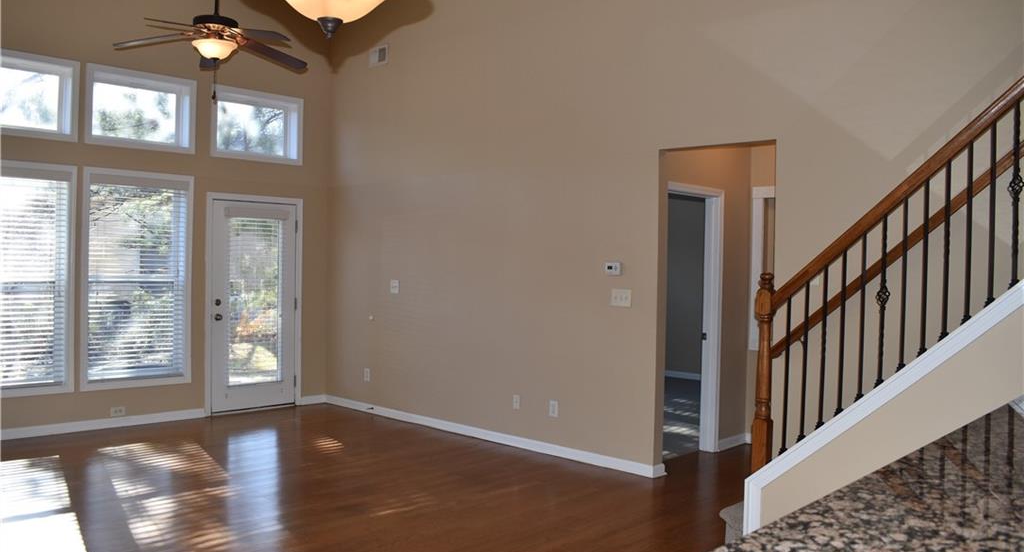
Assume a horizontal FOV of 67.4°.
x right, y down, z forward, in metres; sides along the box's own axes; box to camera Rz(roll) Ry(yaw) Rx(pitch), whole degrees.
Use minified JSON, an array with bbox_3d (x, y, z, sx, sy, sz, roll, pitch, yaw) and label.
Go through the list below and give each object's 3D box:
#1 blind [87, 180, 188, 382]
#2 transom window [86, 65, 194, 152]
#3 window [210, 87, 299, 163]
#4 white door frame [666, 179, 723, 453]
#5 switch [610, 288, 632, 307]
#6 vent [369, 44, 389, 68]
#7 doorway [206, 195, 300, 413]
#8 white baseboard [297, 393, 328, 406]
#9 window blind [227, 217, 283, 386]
[{"bbox_3d":[-3.321,0.030,6.840,0.055,1.771,0.835,1,1,43],"label":"blind"},{"bbox_3d":[-3.305,-1.467,6.856,0.110,0.680,0.942,1,1,43],"label":"transom window"},{"bbox_3d":[-2.542,-1.492,7.663,0.110,0.705,0.988,1,1,43],"label":"window"},{"bbox_3d":[1.333,0.370,5.891,0.130,2.098,0.953,1,1,43],"label":"white door frame"},{"bbox_3d":[0.791,0.165,5.567,0.177,0.130,0.008,1,1,43],"label":"switch"},{"bbox_3d":[-1.318,-2.167,7.566,0.324,0.184,0.020,1,1,43],"label":"vent"},{"bbox_3d":[-2.575,0.274,7.677,0.110,2.136,1.025,1,1,43],"label":"doorway"},{"bbox_3d":[-2.106,1.302,8.110,0.016,0.083,0.285,1,1,43],"label":"white baseboard"},{"bbox_3d":[-2.546,0.255,7.627,0.040,1.643,0.591,1,1,43],"label":"window blind"}]

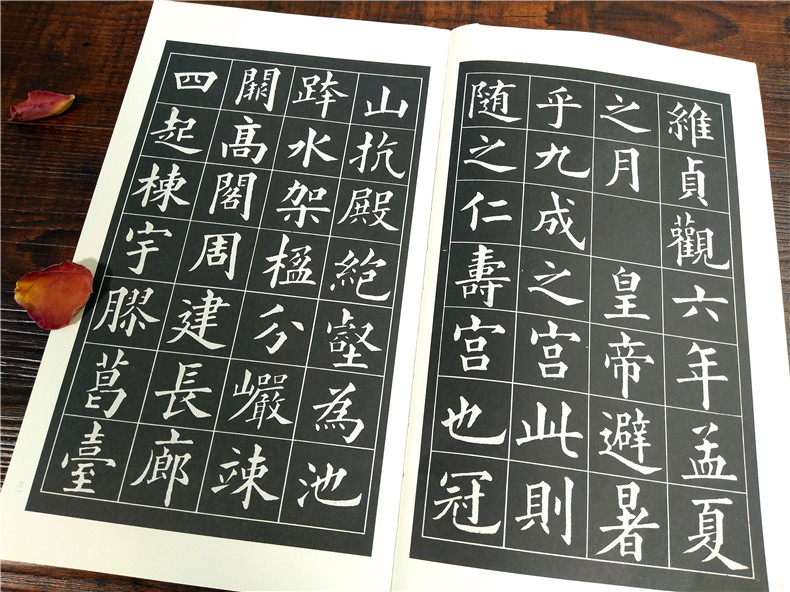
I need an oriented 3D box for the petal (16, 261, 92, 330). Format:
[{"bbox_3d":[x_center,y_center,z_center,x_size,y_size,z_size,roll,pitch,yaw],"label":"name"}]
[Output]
[{"bbox_3d":[-0.172,-0.001,0.300,0.042,0.013,0.037,1,71,1],"label":"petal"}]

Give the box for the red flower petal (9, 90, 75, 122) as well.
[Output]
[{"bbox_3d":[-0.202,-0.109,0.341,0.041,0.011,0.016,-12,71,-3],"label":"red flower petal"}]

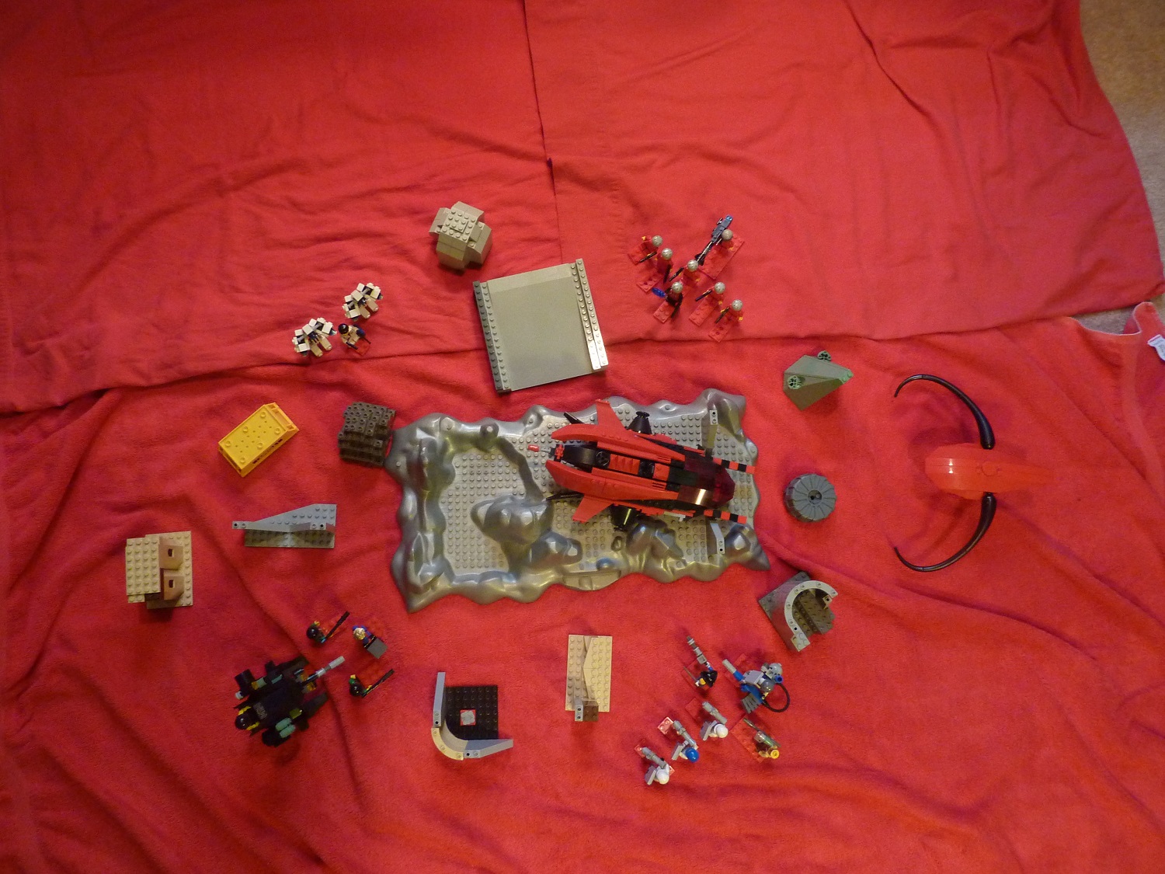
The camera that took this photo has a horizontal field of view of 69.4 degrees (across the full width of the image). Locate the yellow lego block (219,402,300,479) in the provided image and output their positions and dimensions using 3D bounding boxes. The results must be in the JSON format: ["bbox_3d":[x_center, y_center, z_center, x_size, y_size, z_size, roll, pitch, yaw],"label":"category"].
[{"bbox_3d":[-0.363,0.002,0.936,0.081,0.020,0.040,-41,84,-7],"label":"yellow lego block"}]

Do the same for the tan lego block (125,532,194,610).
[{"bbox_3d":[-0.446,0.140,0.883,0.048,0.069,0.080,-5,82,-4],"label":"tan lego block"}]

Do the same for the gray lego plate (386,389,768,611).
[{"bbox_3d":[-0.004,0.064,0.929,0.425,0.056,0.240,-1,79,-5],"label":"gray lego plate"}]

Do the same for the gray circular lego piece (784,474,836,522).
[{"bbox_3d":[0.254,0.068,0.939,0.054,0.030,0.054,0,81,-1],"label":"gray circular lego piece"}]

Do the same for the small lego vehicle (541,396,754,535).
[{"bbox_3d":[0.075,0.037,0.911,0.221,0.055,0.131,12,81,1],"label":"small lego vehicle"}]

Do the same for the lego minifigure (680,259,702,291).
[{"bbox_3d":[0.128,-0.192,0.995,0.024,0.043,0.019,34,78,3],"label":"lego minifigure"}]

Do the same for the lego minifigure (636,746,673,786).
[{"bbox_3d":[0.075,0.345,0.880,0.037,0.046,0.030,41,82,5],"label":"lego minifigure"}]

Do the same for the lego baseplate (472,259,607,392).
[{"bbox_3d":[-0.047,-0.127,0.962,0.128,0.023,0.128,-13,81,-3],"label":"lego baseplate"}]

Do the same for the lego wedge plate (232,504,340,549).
[{"bbox_3d":[-0.319,0.094,0.903,0.096,0.053,0.048,1,79,-4],"label":"lego wedge plate"}]

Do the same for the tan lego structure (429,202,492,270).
[{"bbox_3d":[-0.140,-0.231,0.973,0.064,0.063,0.064,23,78,0],"label":"tan lego structure"}]

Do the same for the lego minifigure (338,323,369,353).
[{"bbox_3d":[-0.258,-0.114,0.948,0.030,0.045,0.028,42,82,5],"label":"lego minifigure"}]

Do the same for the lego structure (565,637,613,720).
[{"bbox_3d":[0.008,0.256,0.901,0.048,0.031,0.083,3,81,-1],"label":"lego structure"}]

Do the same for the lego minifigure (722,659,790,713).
[{"bbox_3d":[0.186,0.264,0.907,0.077,0.046,0.052,43,79,4],"label":"lego minifigure"}]

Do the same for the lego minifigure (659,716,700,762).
[{"bbox_3d":[0.100,0.325,0.890,0.044,0.047,0.032,44,79,5],"label":"lego minifigure"}]

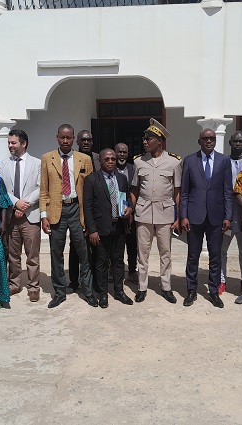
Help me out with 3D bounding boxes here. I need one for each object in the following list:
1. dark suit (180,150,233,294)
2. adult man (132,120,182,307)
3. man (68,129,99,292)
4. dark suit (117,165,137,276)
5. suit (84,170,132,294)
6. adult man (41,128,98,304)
[{"bbox_3d":[0.881,0.117,4.382,0.520,1.517,0.310,0,6,8],"label":"dark suit"},{"bbox_3d":[0.376,-0.025,4.525,0.551,1.921,0.360,0,5,5],"label":"adult man"},{"bbox_3d":[-0.413,-0.014,4.893,0.493,1.835,0.360,0,5,-6],"label":"man"},{"bbox_3d":[0.044,0.092,5.344,0.500,1.431,0.300,0,6,0],"label":"dark suit"},{"bbox_3d":[-0.125,0.219,4.384,0.511,1.298,0.330,-1,5,-16],"label":"suit"},{"bbox_3d":[-0.534,0.027,4.384,0.583,1.842,0.370,0,5,-6],"label":"adult man"}]

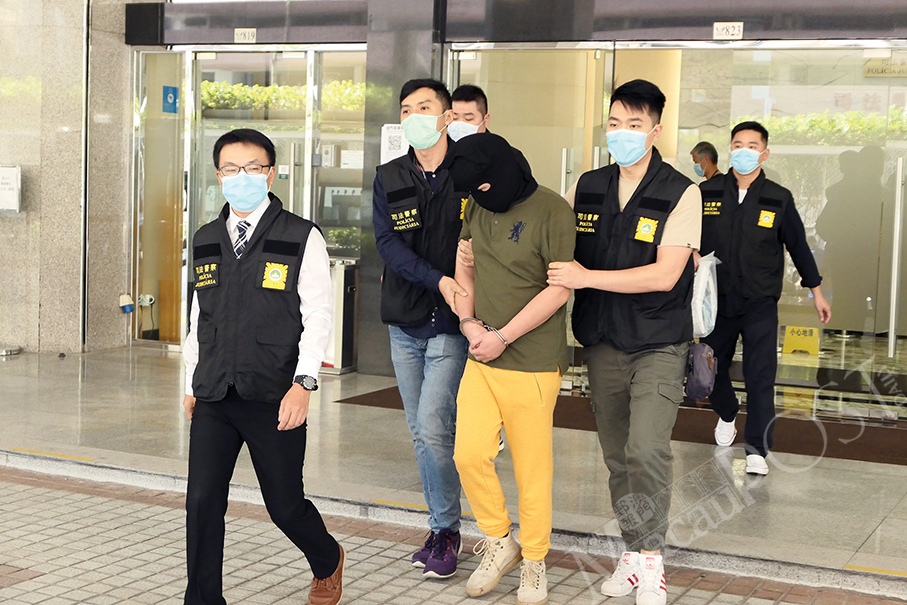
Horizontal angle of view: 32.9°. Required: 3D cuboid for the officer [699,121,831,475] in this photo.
[{"bbox_3d":[1.532,-0.065,7.533,0.600,1.670,0.580,4,5,20],"label":"officer"}]

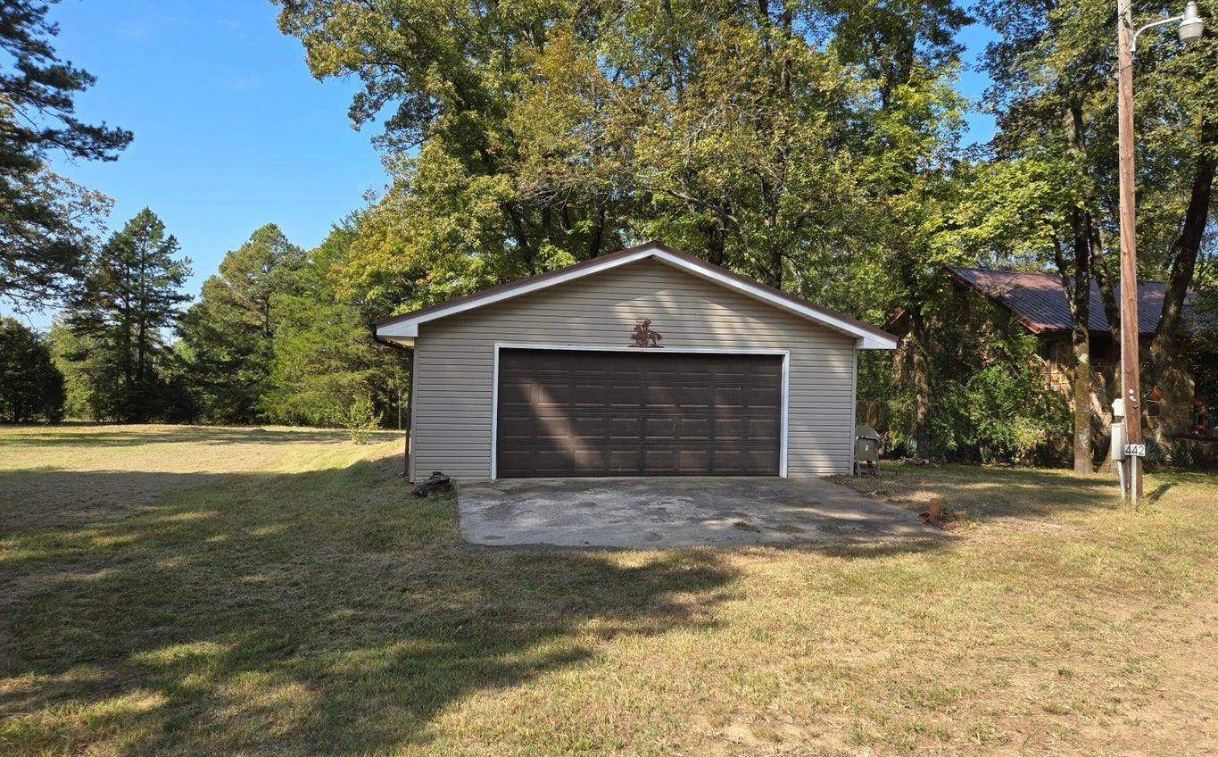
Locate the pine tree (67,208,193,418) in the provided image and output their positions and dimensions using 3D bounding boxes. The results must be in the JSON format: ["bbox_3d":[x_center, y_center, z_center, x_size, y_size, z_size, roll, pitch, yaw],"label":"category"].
[{"bbox_3d":[-19.536,-2.620,33.000,4.500,8.700,4.500,1,1,0],"label":"pine tree"}]

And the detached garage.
[{"bbox_3d":[-0.038,-0.339,16.997,8.557,3.855,8.100,1,1,-10],"label":"detached garage"}]

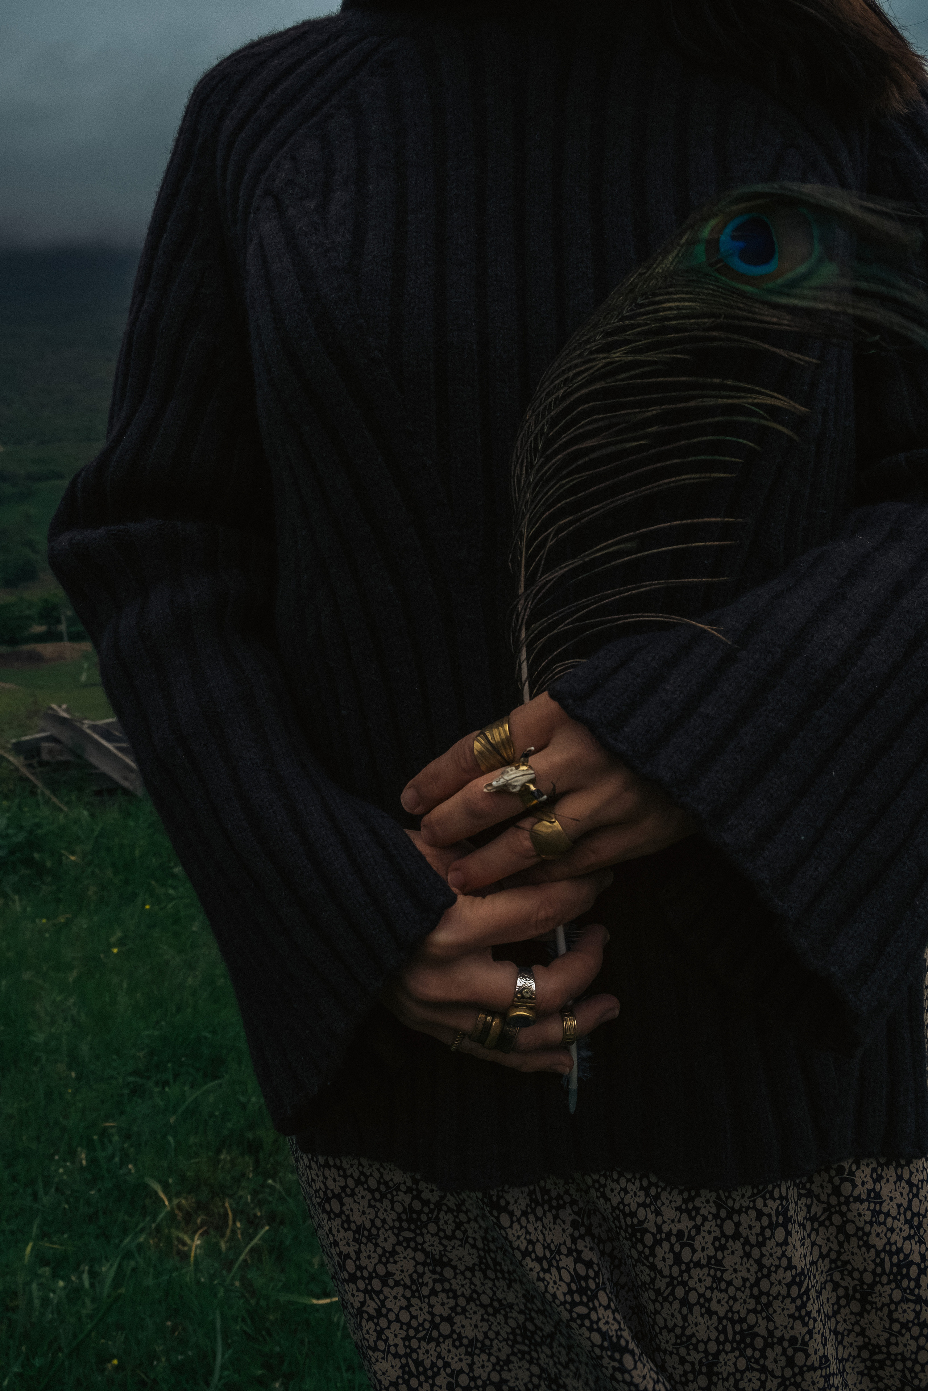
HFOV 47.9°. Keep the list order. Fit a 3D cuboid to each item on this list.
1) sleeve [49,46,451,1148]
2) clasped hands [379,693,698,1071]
[{"bbox_3d":[-0.140,-0.085,0.625,0.275,0.630,0.260,0,6,2],"label":"sleeve"},{"bbox_3d":[0.039,0.097,0.545,0.165,0.195,0.105,0,6,2],"label":"clasped hands"}]

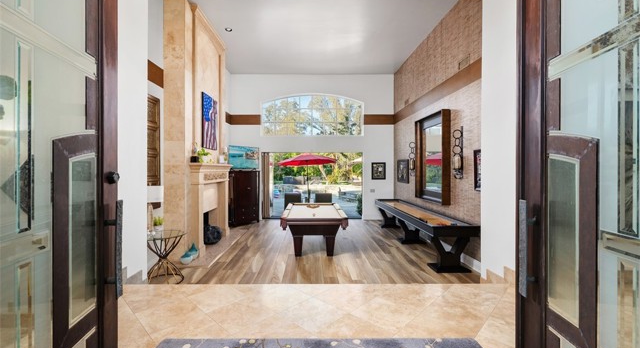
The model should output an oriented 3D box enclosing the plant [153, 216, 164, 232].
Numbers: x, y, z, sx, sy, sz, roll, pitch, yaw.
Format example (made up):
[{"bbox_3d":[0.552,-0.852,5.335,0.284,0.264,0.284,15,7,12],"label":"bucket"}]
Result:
[{"bbox_3d":[-2.667,0.836,4.654,0.175,0.240,0.170,0,1,-2],"label":"plant"}]

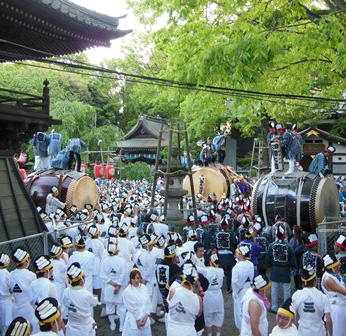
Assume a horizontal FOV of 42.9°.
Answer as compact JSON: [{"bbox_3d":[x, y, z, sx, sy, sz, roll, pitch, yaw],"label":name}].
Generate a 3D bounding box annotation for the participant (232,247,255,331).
[{"bbox_3d":[1.250,2.180,7.800,0.380,1.670,0.470,1,1,41],"label":"participant"}]

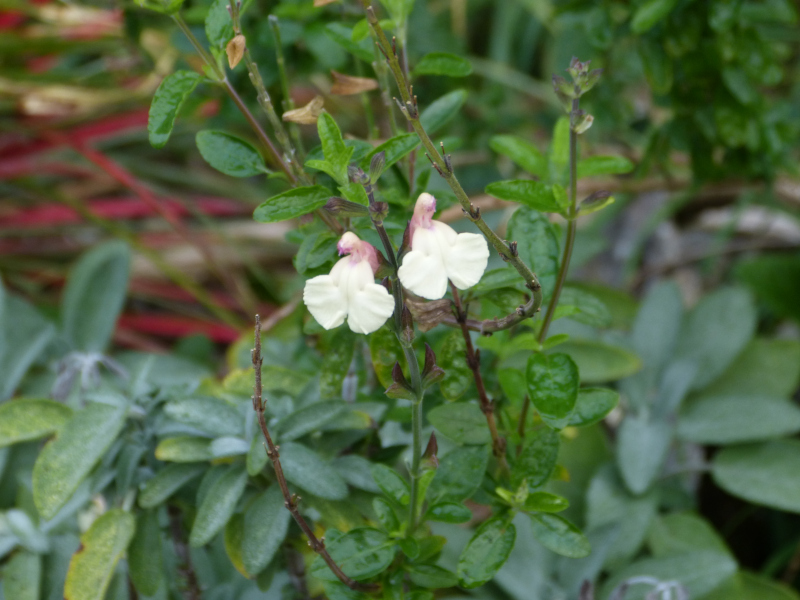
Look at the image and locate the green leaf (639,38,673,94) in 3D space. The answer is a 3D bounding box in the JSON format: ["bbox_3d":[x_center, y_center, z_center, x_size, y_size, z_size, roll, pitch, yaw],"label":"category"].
[{"bbox_3d":[0.096,-0.088,1.350,0.011,0.005,0.022,-13,67,-6],"label":"green leaf"}]

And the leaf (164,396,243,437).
[{"bbox_3d":[-0.059,0.035,1.080,0.025,0.005,0.011,13,37,-19],"label":"leaf"}]

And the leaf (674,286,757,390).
[{"bbox_3d":[0.104,0.015,1.200,0.023,0.006,0.047,23,65,19],"label":"leaf"}]

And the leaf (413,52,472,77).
[{"bbox_3d":[0.012,-0.066,1.020,0.017,0.005,0.008,-2,41,7],"label":"leaf"}]

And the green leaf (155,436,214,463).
[{"bbox_3d":[-0.063,0.045,1.070,0.022,0.004,0.009,-6,60,-3],"label":"green leaf"}]

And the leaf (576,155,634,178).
[{"bbox_3d":[0.057,-0.037,1.010,0.017,0.004,0.008,-3,41,-10],"label":"leaf"}]

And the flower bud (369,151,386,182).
[{"bbox_3d":[-0.006,-0.039,1.040,0.004,0.010,0.004,9,11,0],"label":"flower bud"}]

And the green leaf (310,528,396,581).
[{"bbox_3d":[-0.014,0.076,1.070,0.027,0.005,0.017,-17,55,-12],"label":"green leaf"}]

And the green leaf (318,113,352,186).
[{"bbox_3d":[-0.018,-0.044,1.050,0.008,0.023,0.006,-13,-16,-10],"label":"green leaf"}]

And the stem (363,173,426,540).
[{"bbox_3d":[-0.002,0.016,1.000,0.014,0.100,0.012,-8,18,-3],"label":"stem"}]

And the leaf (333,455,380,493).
[{"bbox_3d":[-0.013,0.051,1.060,0.018,0.004,0.011,32,67,8],"label":"leaf"}]

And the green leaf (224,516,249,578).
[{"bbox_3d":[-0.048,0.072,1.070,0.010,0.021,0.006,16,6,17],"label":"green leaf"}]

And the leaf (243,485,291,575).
[{"bbox_3d":[-0.040,0.068,1.060,0.013,0.029,0.006,13,6,-2],"label":"leaf"}]

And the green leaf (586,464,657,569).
[{"bbox_3d":[0.073,0.071,1.180,0.022,0.006,0.036,-3,63,-1],"label":"green leaf"}]

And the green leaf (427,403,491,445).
[{"bbox_3d":[0.017,0.036,1.035,0.020,0.004,0.013,7,66,3],"label":"green leaf"}]

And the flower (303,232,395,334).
[{"bbox_3d":[-0.014,-0.004,0.945,0.022,0.024,0.018,8,23,20],"label":"flower"}]

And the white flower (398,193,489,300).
[{"bbox_3d":[0.012,-0.015,1.000,0.025,0.029,0.021,-1,12,-12],"label":"white flower"}]

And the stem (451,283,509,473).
[{"bbox_3d":[0.023,0.022,1.020,0.005,0.056,0.005,-16,0,0],"label":"stem"}]

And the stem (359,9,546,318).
[{"bbox_3d":[0.016,-0.041,1.040,0.012,0.107,0.011,-28,14,0],"label":"stem"}]

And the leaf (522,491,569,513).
[{"bbox_3d":[0.041,0.057,1.020,0.013,0.004,0.007,4,51,-4],"label":"leaf"}]

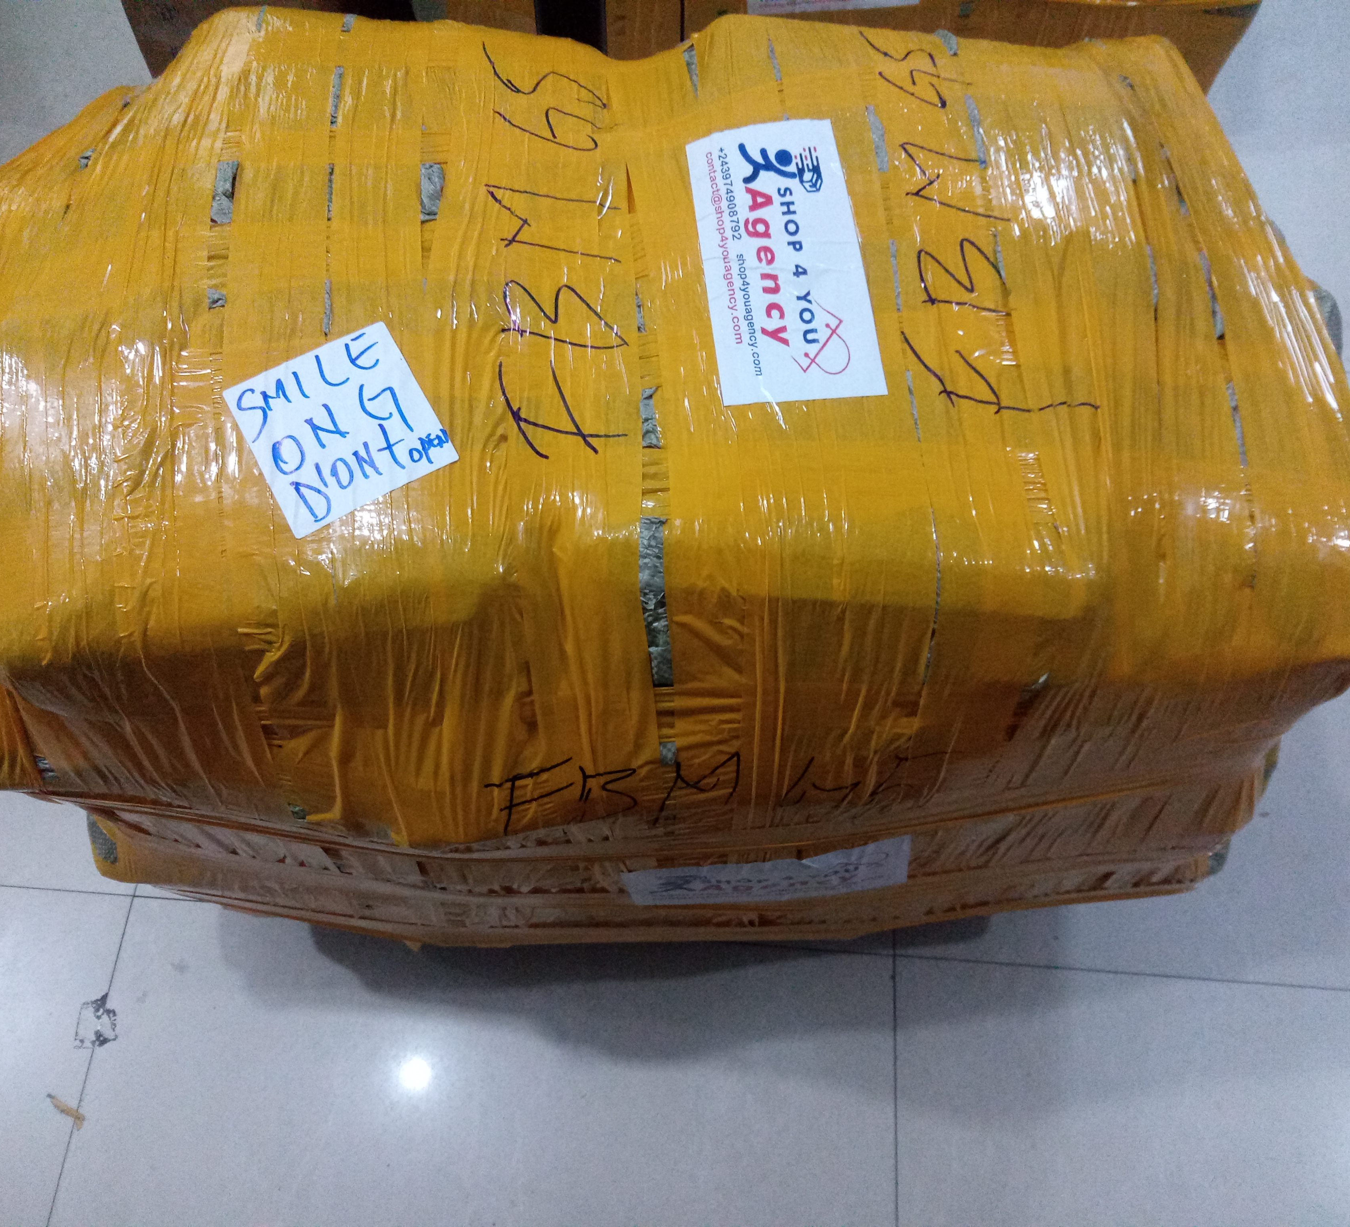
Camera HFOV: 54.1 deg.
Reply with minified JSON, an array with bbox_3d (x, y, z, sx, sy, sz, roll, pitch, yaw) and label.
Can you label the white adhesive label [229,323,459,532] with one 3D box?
[{"bbox_3d":[-0.198,-0.111,0.784,0.104,0.004,0.105,-27,73,-12],"label":"white adhesive label"}]

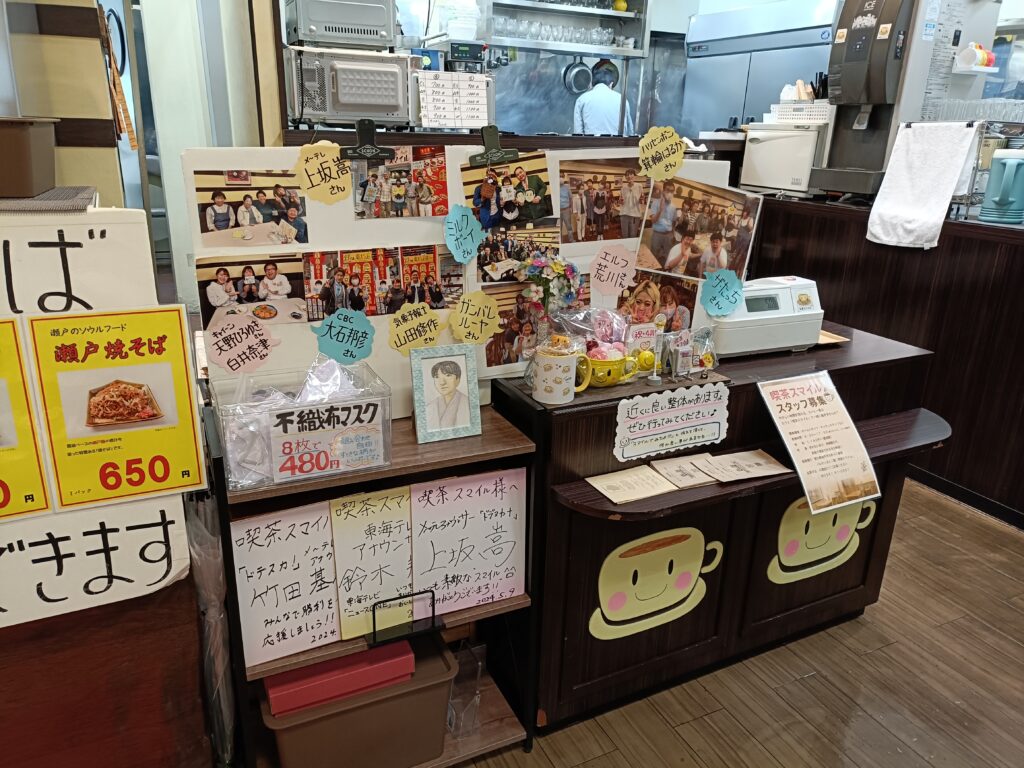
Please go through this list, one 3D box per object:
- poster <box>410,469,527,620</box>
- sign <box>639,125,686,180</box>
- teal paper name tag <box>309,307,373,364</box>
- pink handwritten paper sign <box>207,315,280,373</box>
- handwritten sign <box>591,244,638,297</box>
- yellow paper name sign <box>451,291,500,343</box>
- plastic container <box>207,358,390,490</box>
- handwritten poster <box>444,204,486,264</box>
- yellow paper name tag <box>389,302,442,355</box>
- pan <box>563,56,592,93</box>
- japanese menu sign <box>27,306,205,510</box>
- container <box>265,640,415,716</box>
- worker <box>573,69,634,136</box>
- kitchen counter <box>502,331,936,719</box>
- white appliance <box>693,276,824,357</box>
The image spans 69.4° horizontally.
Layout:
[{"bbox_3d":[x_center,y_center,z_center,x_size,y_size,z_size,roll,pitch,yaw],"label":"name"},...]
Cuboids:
[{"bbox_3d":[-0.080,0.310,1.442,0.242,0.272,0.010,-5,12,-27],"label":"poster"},{"bbox_3d":[0.320,-0.493,1.583,0.108,0.112,0.008,-4,15,-16],"label":"sign"},{"bbox_3d":[-0.325,-0.090,1.421,0.119,0.105,0.010,-8,16,-25],"label":"teal paper name tag"},{"bbox_3d":[-0.485,-0.070,1.337,0.122,0.105,0.010,-8,16,-25],"label":"pink handwritten paper sign"},{"bbox_3d":[0.225,-0.252,1.621,0.114,0.117,0.008,-4,15,-16],"label":"handwritten sign"},{"bbox_3d":[-0.074,-0.137,1.538,0.115,0.108,0.010,-8,16,-25],"label":"yellow paper name sign"},{"bbox_3d":[-0.372,0.065,1.313,0.276,0.140,0.187,-7,20,-23],"label":"plastic container"},{"bbox_3d":[-0.093,-0.301,1.487,0.090,0.120,0.008,-6,17,-22],"label":"handwritten poster"},{"bbox_3d":[-0.194,-0.112,1.483,0.112,0.107,0.008,-7,17,-24],"label":"yellow paper name tag"},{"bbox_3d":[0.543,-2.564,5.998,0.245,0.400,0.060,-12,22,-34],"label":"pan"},{"bbox_3d":[-0.608,0.036,1.157,0.216,0.303,0.010,-8,9,-29],"label":"japanese menu sign"},{"bbox_3d":[-0.357,0.544,1.485,0.275,0.064,0.200,-7,20,-24],"label":"container"},{"bbox_3d":[0.625,-1.487,5.618,0.460,1.680,0.340,1,19,0],"label":"worker"},{"bbox_3d":[0.530,0.332,1.894,1.150,0.795,0.590,-8,21,-26],"label":"kitchen counter"},{"bbox_3d":[0.576,-0.196,1.947,0.340,0.180,0.310,-7,19,-22],"label":"white appliance"}]

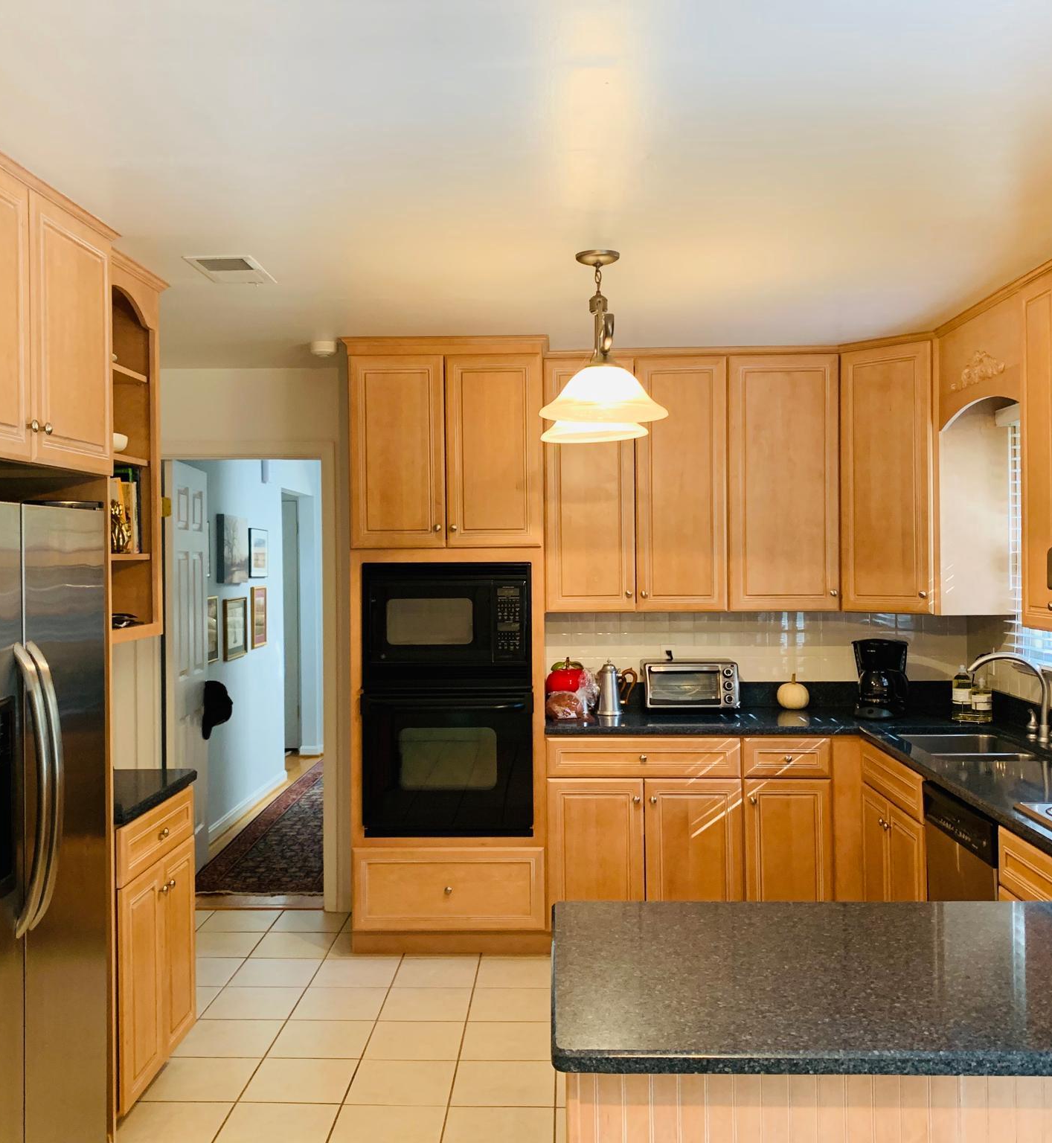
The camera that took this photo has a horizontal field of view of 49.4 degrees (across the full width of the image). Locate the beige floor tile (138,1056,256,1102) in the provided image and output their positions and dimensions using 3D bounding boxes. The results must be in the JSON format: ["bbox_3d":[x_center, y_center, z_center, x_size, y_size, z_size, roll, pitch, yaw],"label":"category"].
[{"bbox_3d":[-0.993,1.562,3.505,0.306,0.010,0.302,0,1,2],"label":"beige floor tile"}]

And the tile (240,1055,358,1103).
[{"bbox_3d":[-0.672,1.530,3.424,0.302,0.010,0.302,0,0,2],"label":"tile"}]

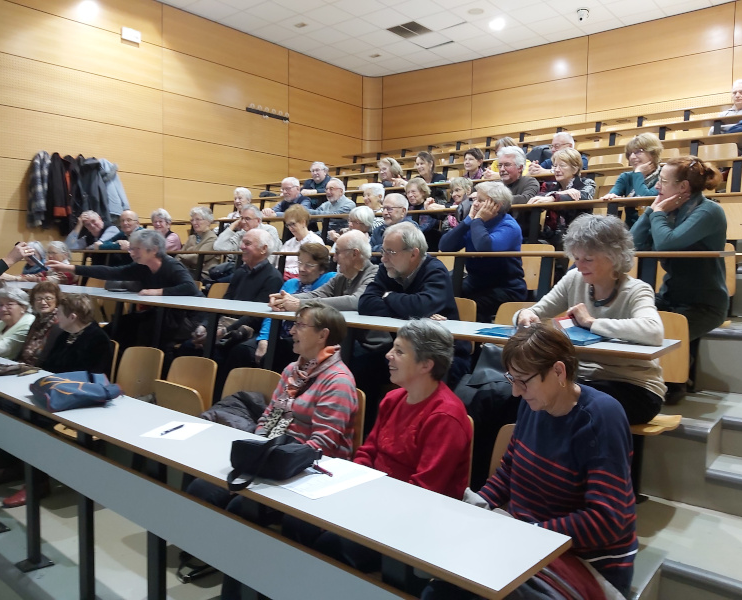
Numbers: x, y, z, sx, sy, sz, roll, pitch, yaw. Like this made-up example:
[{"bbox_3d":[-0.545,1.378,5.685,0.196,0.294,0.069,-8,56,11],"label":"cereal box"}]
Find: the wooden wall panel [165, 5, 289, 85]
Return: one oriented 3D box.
[{"bbox_3d":[-2.189,-3.922,9.406,0.040,0.593,2.349,4,5,40],"label":"wooden wall panel"}]

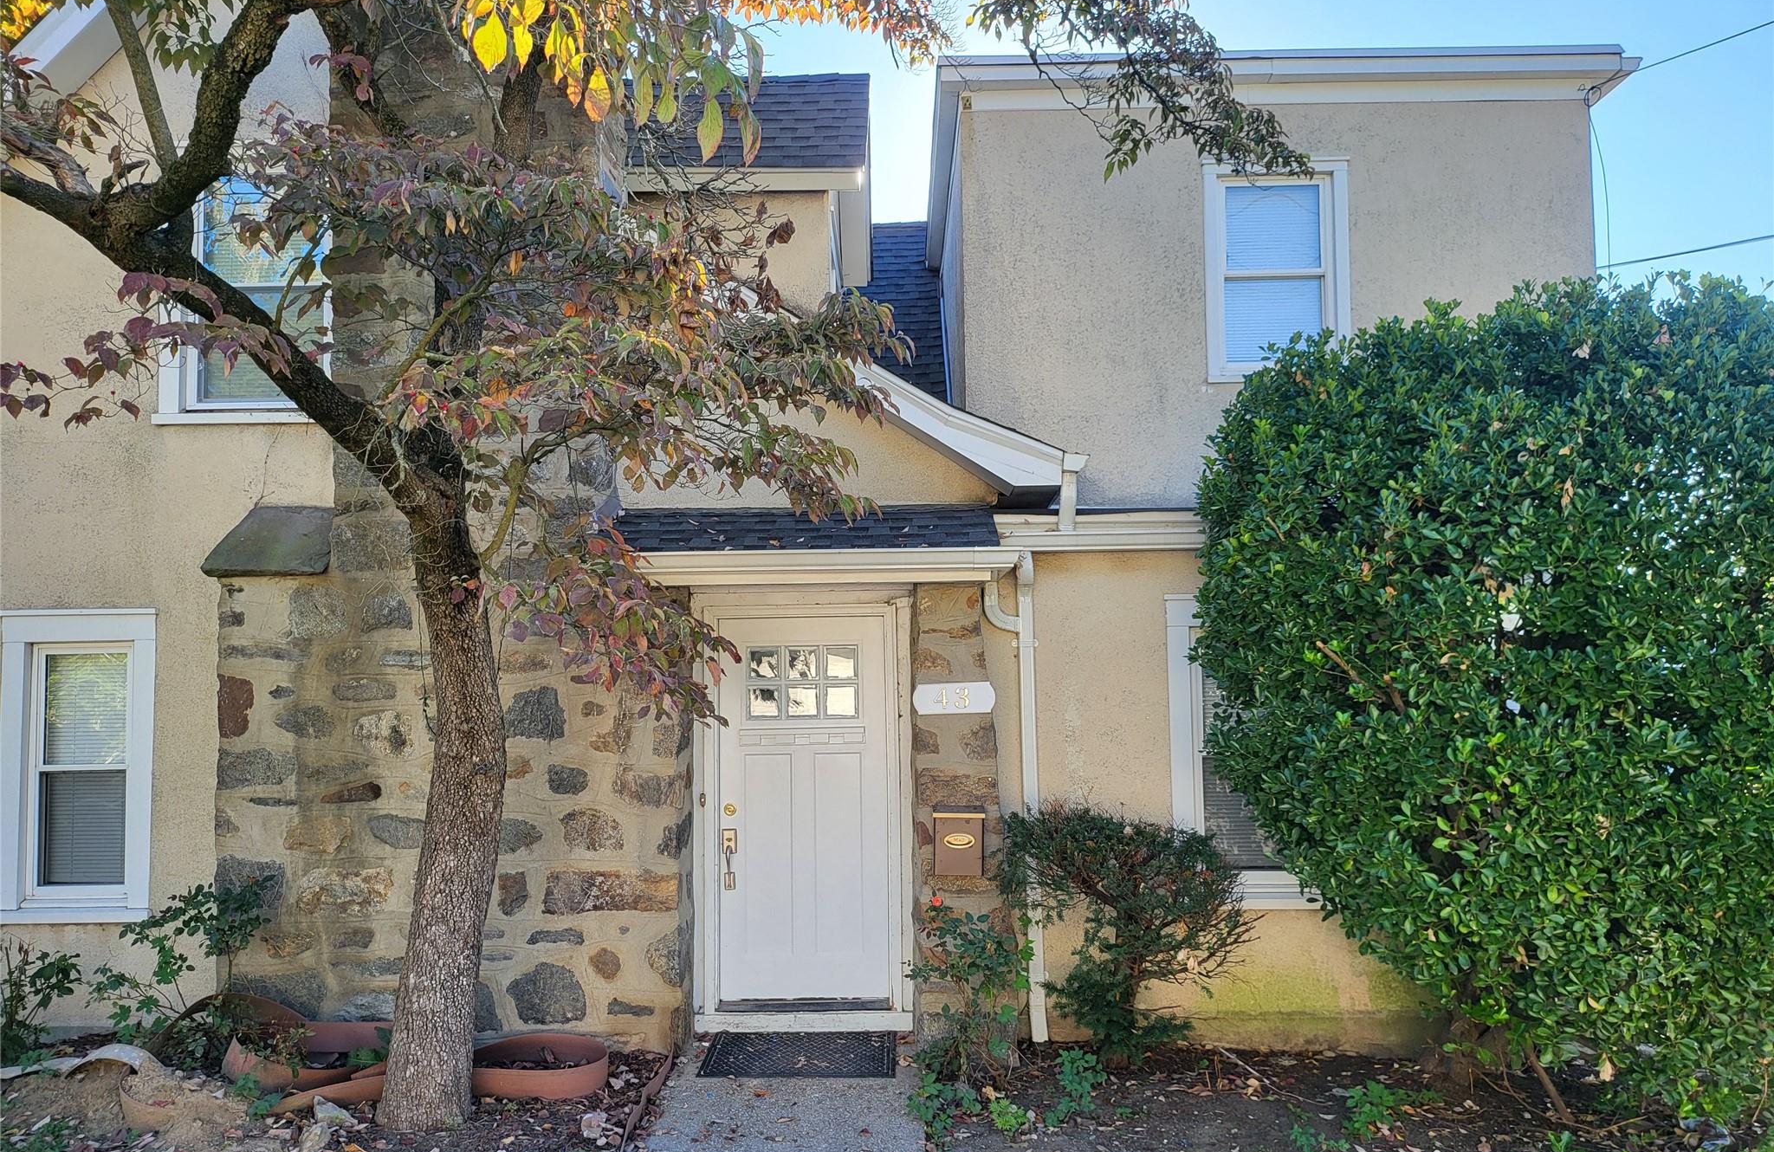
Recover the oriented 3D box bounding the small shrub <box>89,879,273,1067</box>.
[{"bbox_3d":[-3.432,1.924,5.990,0.801,0.838,0.660,-1,-3,1],"label":"small shrub"}]

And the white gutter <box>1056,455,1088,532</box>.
[{"bbox_3d":[0.941,-0.419,6.197,0.164,0.402,0.150,-1,-3,1],"label":"white gutter"}]

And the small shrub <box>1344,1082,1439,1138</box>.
[{"bbox_3d":[2.040,2.142,5.001,0.380,0.175,0.300,-1,-4,0],"label":"small shrub"}]

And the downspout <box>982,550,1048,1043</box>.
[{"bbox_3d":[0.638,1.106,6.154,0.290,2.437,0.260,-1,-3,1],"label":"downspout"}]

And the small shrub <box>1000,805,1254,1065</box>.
[{"bbox_3d":[1.100,1.666,5.684,1.160,1.170,0.840,-1,-4,0],"label":"small shrub"}]

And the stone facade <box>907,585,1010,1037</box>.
[{"bbox_3d":[0.358,1.206,6.256,0.493,2.321,0.330,-1,-3,1],"label":"stone facade"}]

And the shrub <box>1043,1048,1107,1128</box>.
[{"bbox_3d":[0.778,2.110,5.097,0.260,0.285,0.250,-1,-4,0],"label":"shrub"}]

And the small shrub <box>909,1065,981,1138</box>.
[{"bbox_3d":[0.238,2.135,5.057,0.300,0.235,0.280,-1,-4,0],"label":"small shrub"}]

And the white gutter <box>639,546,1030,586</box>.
[{"bbox_3d":[-0.285,-0.042,6.059,1.892,0.156,0.150,-1,-3,1],"label":"white gutter"}]

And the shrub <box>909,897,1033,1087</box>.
[{"bbox_3d":[0.369,1.870,5.574,0.560,0.810,0.470,-1,-4,0],"label":"shrub"}]

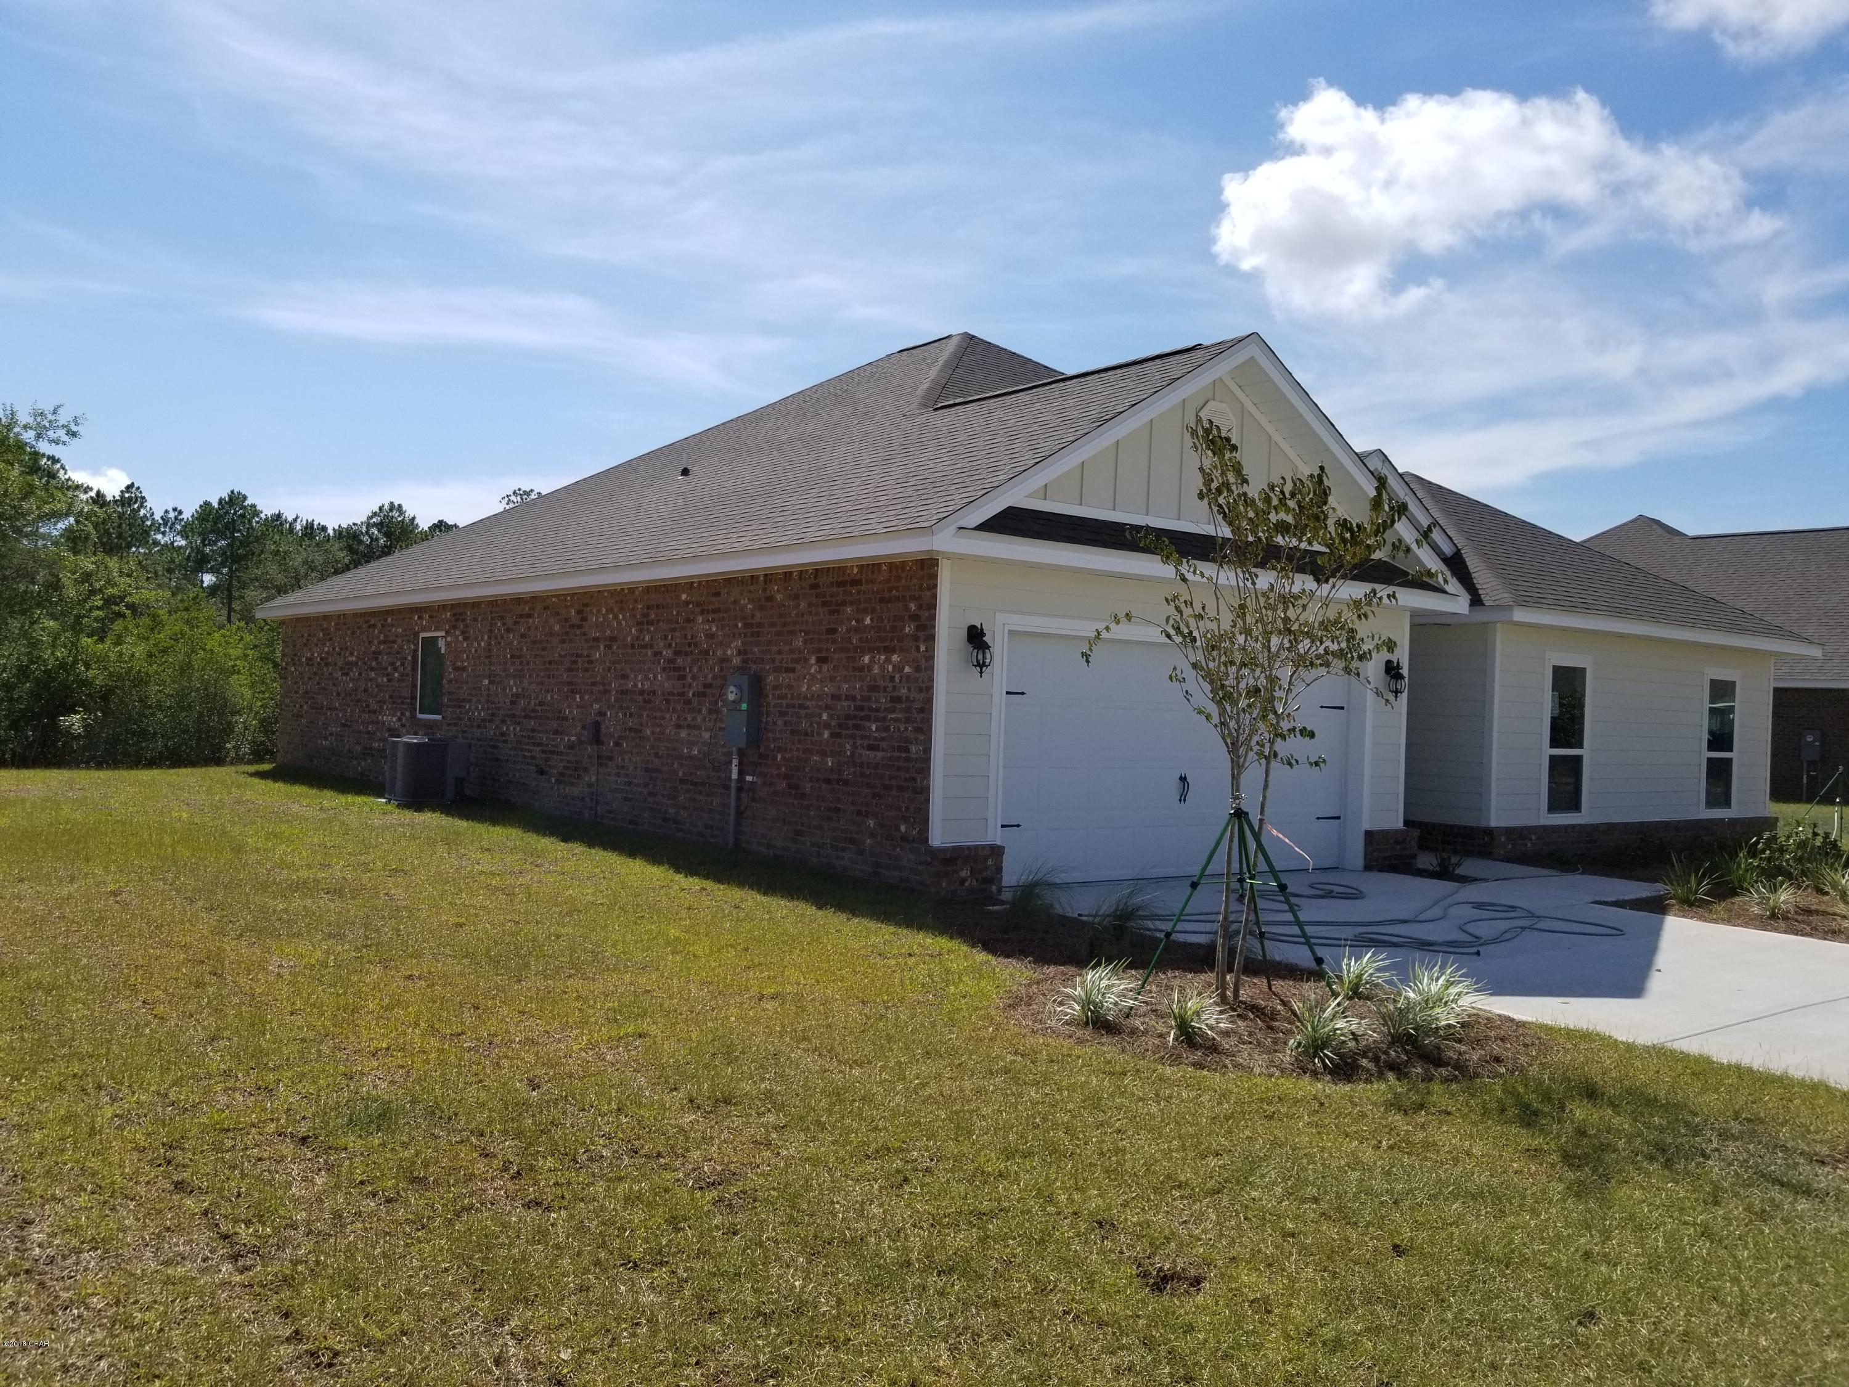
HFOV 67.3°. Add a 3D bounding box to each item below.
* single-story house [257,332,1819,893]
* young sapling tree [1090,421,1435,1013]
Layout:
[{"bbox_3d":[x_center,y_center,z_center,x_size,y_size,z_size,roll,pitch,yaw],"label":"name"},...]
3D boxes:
[{"bbox_3d":[0.420,-1.730,22.000,15.600,7.100,18.300,3,-1,-39],"label":"single-story house"},{"bbox_3d":[1.850,0.090,7.650,1.850,3.200,1.800,2,-1,0],"label":"young sapling tree"}]

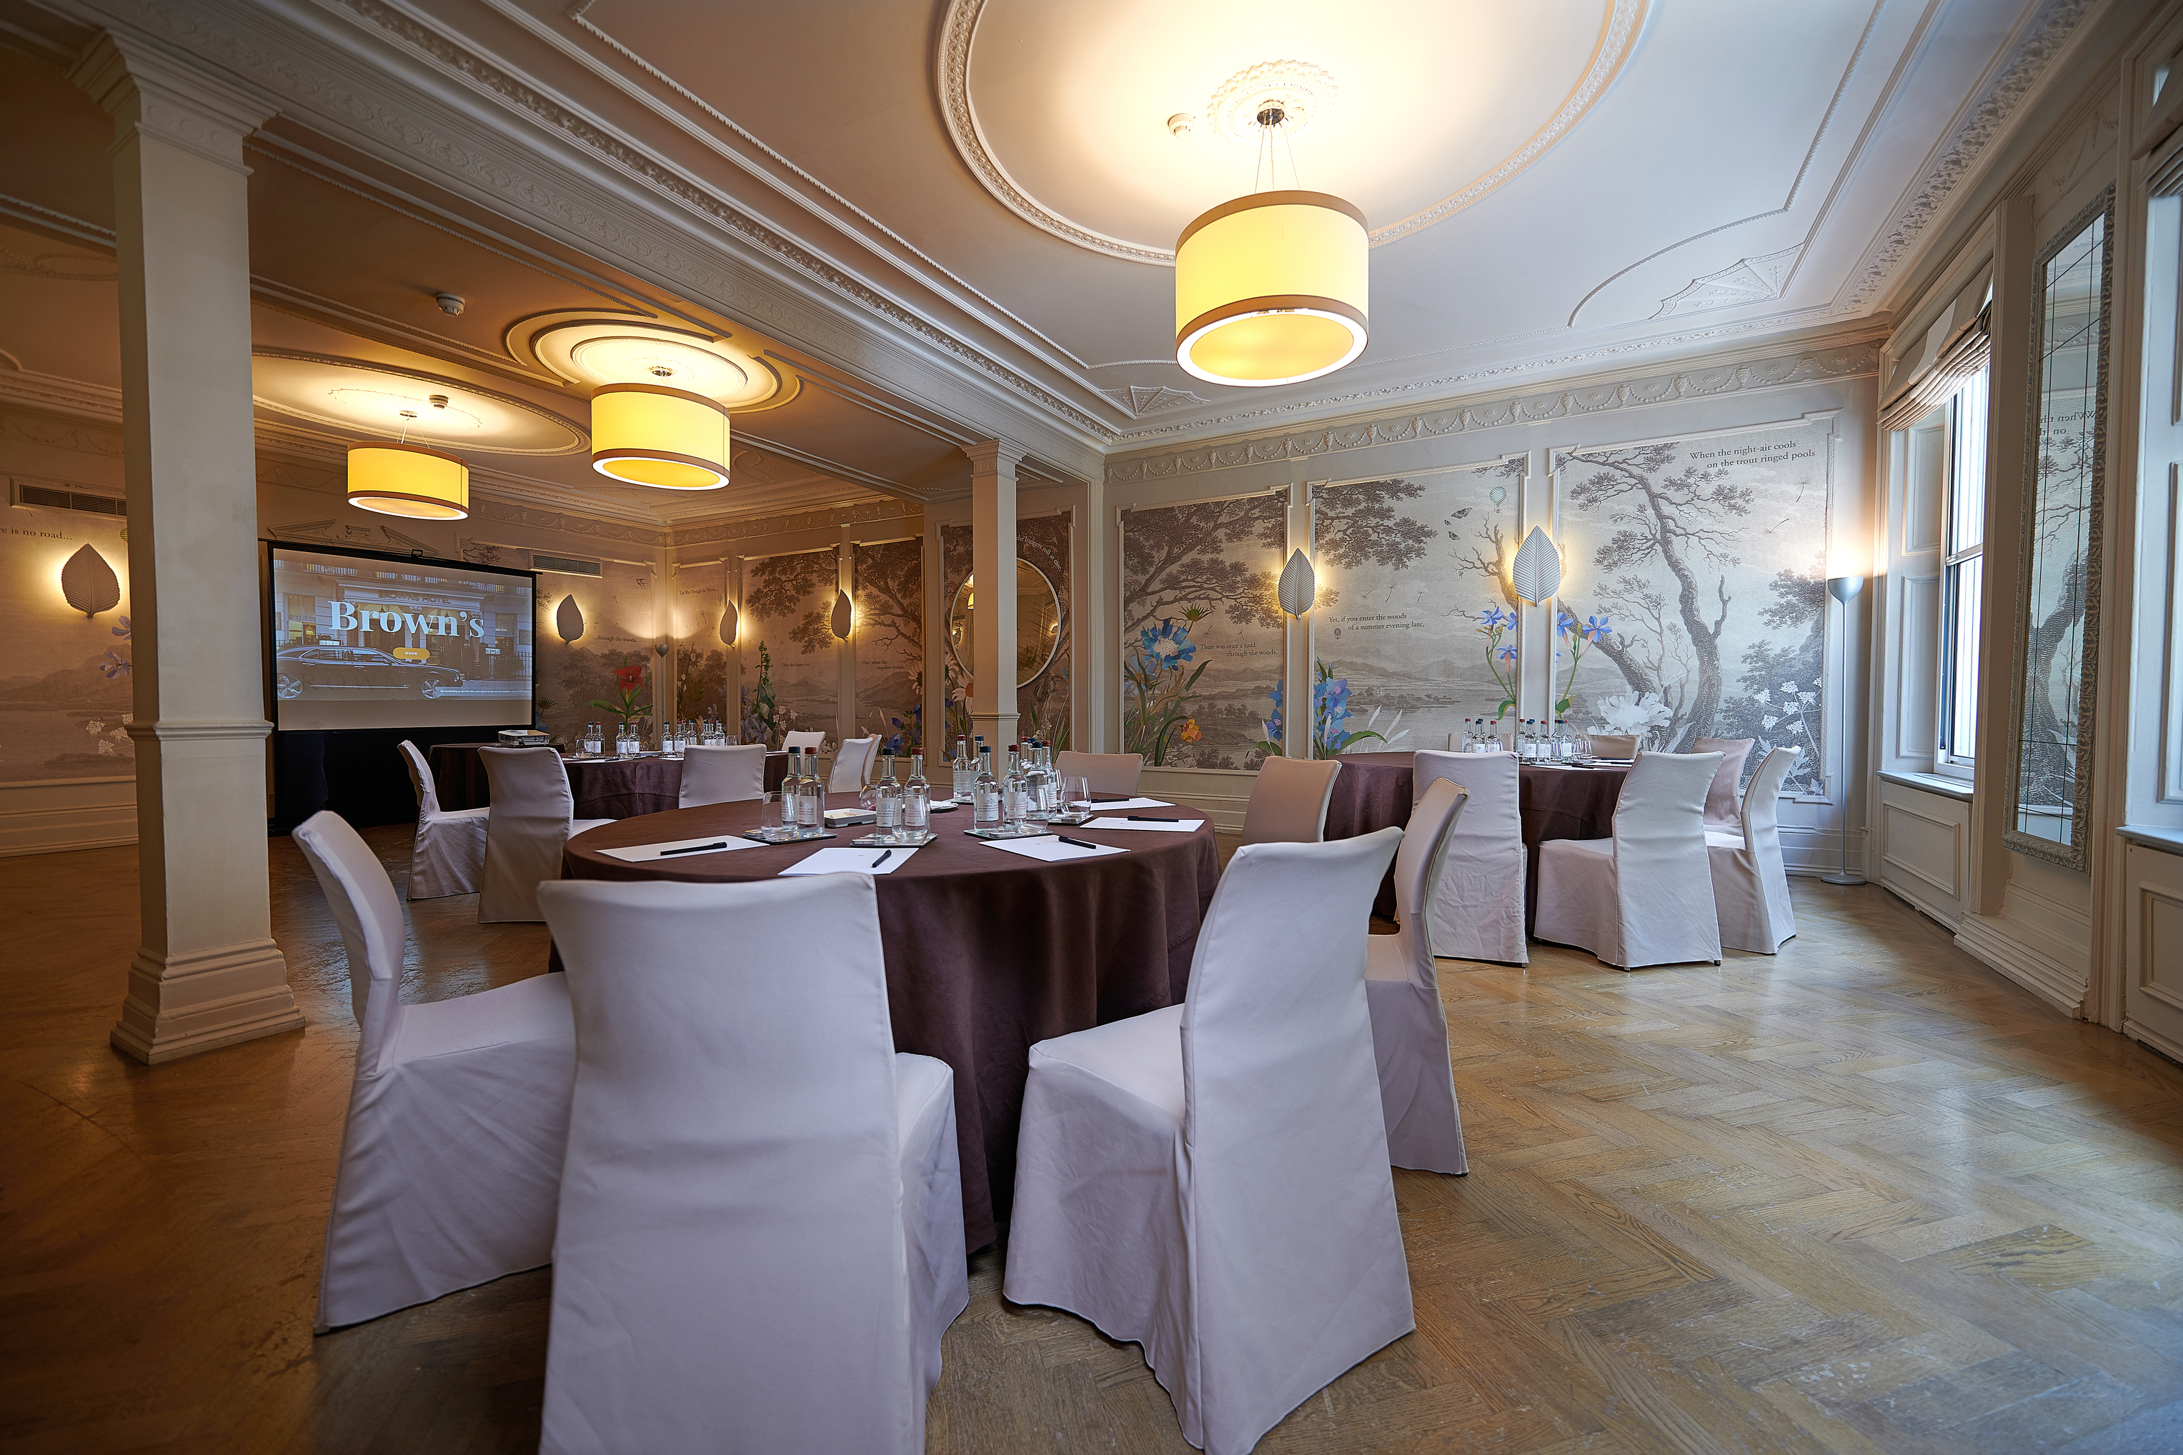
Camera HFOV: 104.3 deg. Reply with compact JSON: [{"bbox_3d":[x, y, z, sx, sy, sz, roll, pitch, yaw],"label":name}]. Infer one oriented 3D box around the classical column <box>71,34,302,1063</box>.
[{"bbox_3d":[-2.871,-0.505,2.722,0.345,3.020,0.365,1,2,29],"label":"classical column"}]

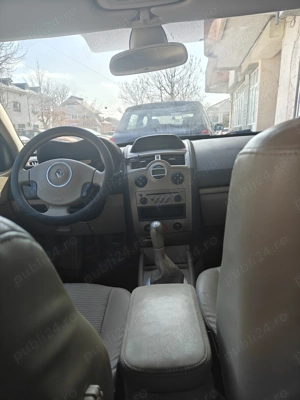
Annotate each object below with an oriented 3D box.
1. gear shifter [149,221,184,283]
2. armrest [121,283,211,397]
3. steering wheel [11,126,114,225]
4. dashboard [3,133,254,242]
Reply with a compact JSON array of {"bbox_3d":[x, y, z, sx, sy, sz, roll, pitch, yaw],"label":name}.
[{"bbox_3d":[0.054,0.168,0.912,0.110,0.220,0.130,-3,14,2],"label":"gear shifter"},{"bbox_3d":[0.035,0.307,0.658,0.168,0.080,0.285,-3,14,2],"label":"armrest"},{"bbox_3d":[-0.318,-0.086,1.027,0.374,0.374,0.100,-3,-13,2],"label":"steering wheel"},{"bbox_3d":[0.047,-0.087,1.256,1.390,0.410,0.450,-3,14,2],"label":"dashboard"}]

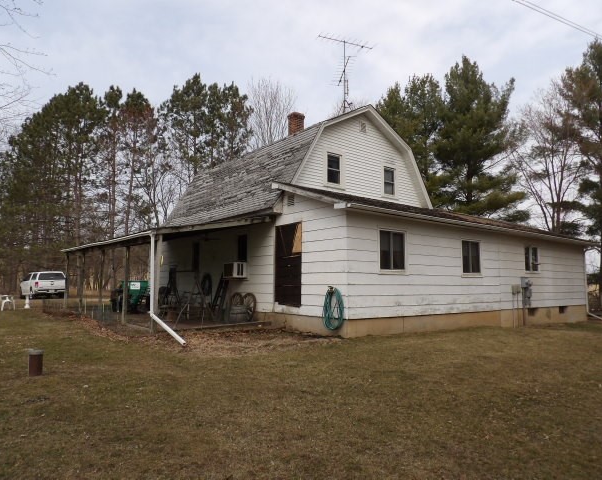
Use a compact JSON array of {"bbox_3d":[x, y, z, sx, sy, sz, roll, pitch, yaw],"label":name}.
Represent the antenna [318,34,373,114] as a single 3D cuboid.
[{"bbox_3d":[1.640,-5.988,16.350,2.250,2.750,2.000,3,-6,-22],"label":"antenna"}]

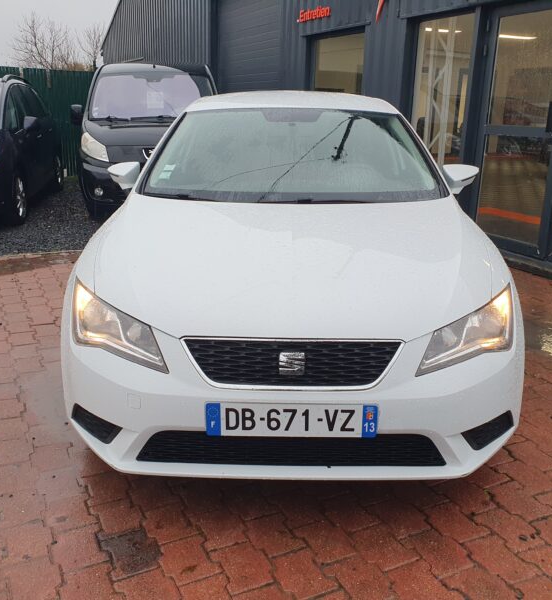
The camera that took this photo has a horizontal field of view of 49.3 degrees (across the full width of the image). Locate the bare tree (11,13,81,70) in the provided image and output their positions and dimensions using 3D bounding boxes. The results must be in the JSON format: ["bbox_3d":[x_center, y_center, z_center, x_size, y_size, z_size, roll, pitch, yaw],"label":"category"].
[{"bbox_3d":[-8.861,-8.728,23.719,2.679,4.775,2.679,1,18,0],"label":"bare tree"}]

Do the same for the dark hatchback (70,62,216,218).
[{"bbox_3d":[-1.919,-2.693,9.619,1.900,1.940,4.800,-2,18,-9],"label":"dark hatchback"}]

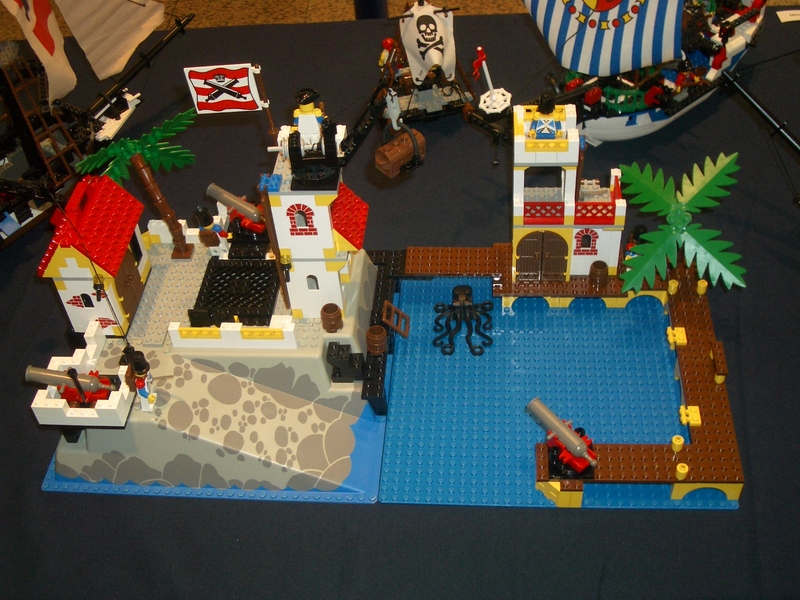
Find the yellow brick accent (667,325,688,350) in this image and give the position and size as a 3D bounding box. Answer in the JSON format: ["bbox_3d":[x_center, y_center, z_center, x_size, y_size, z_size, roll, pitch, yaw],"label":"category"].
[{"bbox_3d":[0.216,0.028,0.740,0.015,0.005,0.016,1,44,6],"label":"yellow brick accent"}]

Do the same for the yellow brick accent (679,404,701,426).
[{"bbox_3d":[0.209,0.083,0.683,0.015,0.005,0.016,1,44,6],"label":"yellow brick accent"}]

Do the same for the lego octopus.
[{"bbox_3d":[0.053,0.016,0.789,0.051,0.020,0.070,1,44,6],"label":"lego octopus"}]

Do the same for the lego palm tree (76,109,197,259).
[{"bbox_3d":[-0.202,-0.087,0.765,0.129,0.113,0.120,1,44,6],"label":"lego palm tree"}]

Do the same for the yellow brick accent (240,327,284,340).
[{"bbox_3d":[-0.101,0.023,0.707,0.032,0.010,0.008,1,44,6],"label":"yellow brick accent"}]

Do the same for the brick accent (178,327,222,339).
[{"bbox_3d":[-0.148,0.023,0.712,0.032,0.010,0.008,1,44,6],"label":"brick accent"}]

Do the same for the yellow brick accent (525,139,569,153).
[{"bbox_3d":[0.110,-0.116,0.705,0.032,0.010,0.008,1,44,6],"label":"yellow brick accent"}]

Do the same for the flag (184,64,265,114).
[{"bbox_3d":[-0.119,-0.143,0.643,0.050,0.037,0.004,-1,44,7],"label":"flag"}]

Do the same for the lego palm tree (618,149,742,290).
[{"bbox_3d":[0.219,-0.051,0.743,0.100,0.114,0.102,1,44,6],"label":"lego palm tree"}]

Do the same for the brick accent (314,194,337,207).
[{"bbox_3d":[-0.049,-0.071,0.653,0.016,0.010,0.008,1,44,6],"label":"brick accent"}]

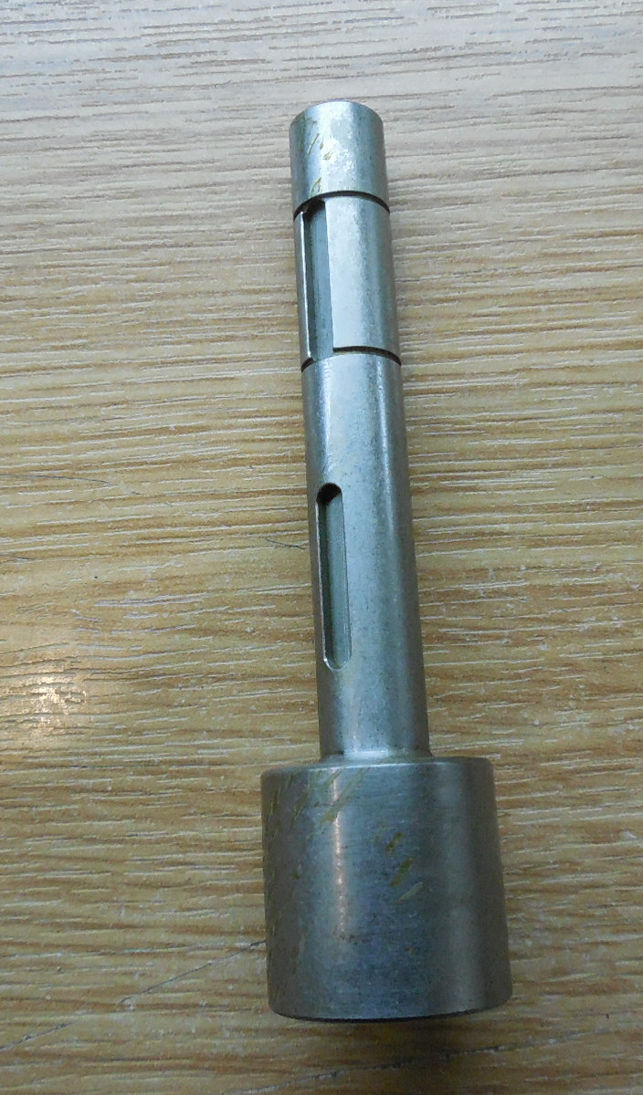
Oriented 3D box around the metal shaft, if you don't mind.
[{"bbox_3d":[0.008,-0.006,0.211,0.043,0.043,0.178,-3,76,0],"label":"metal shaft"}]

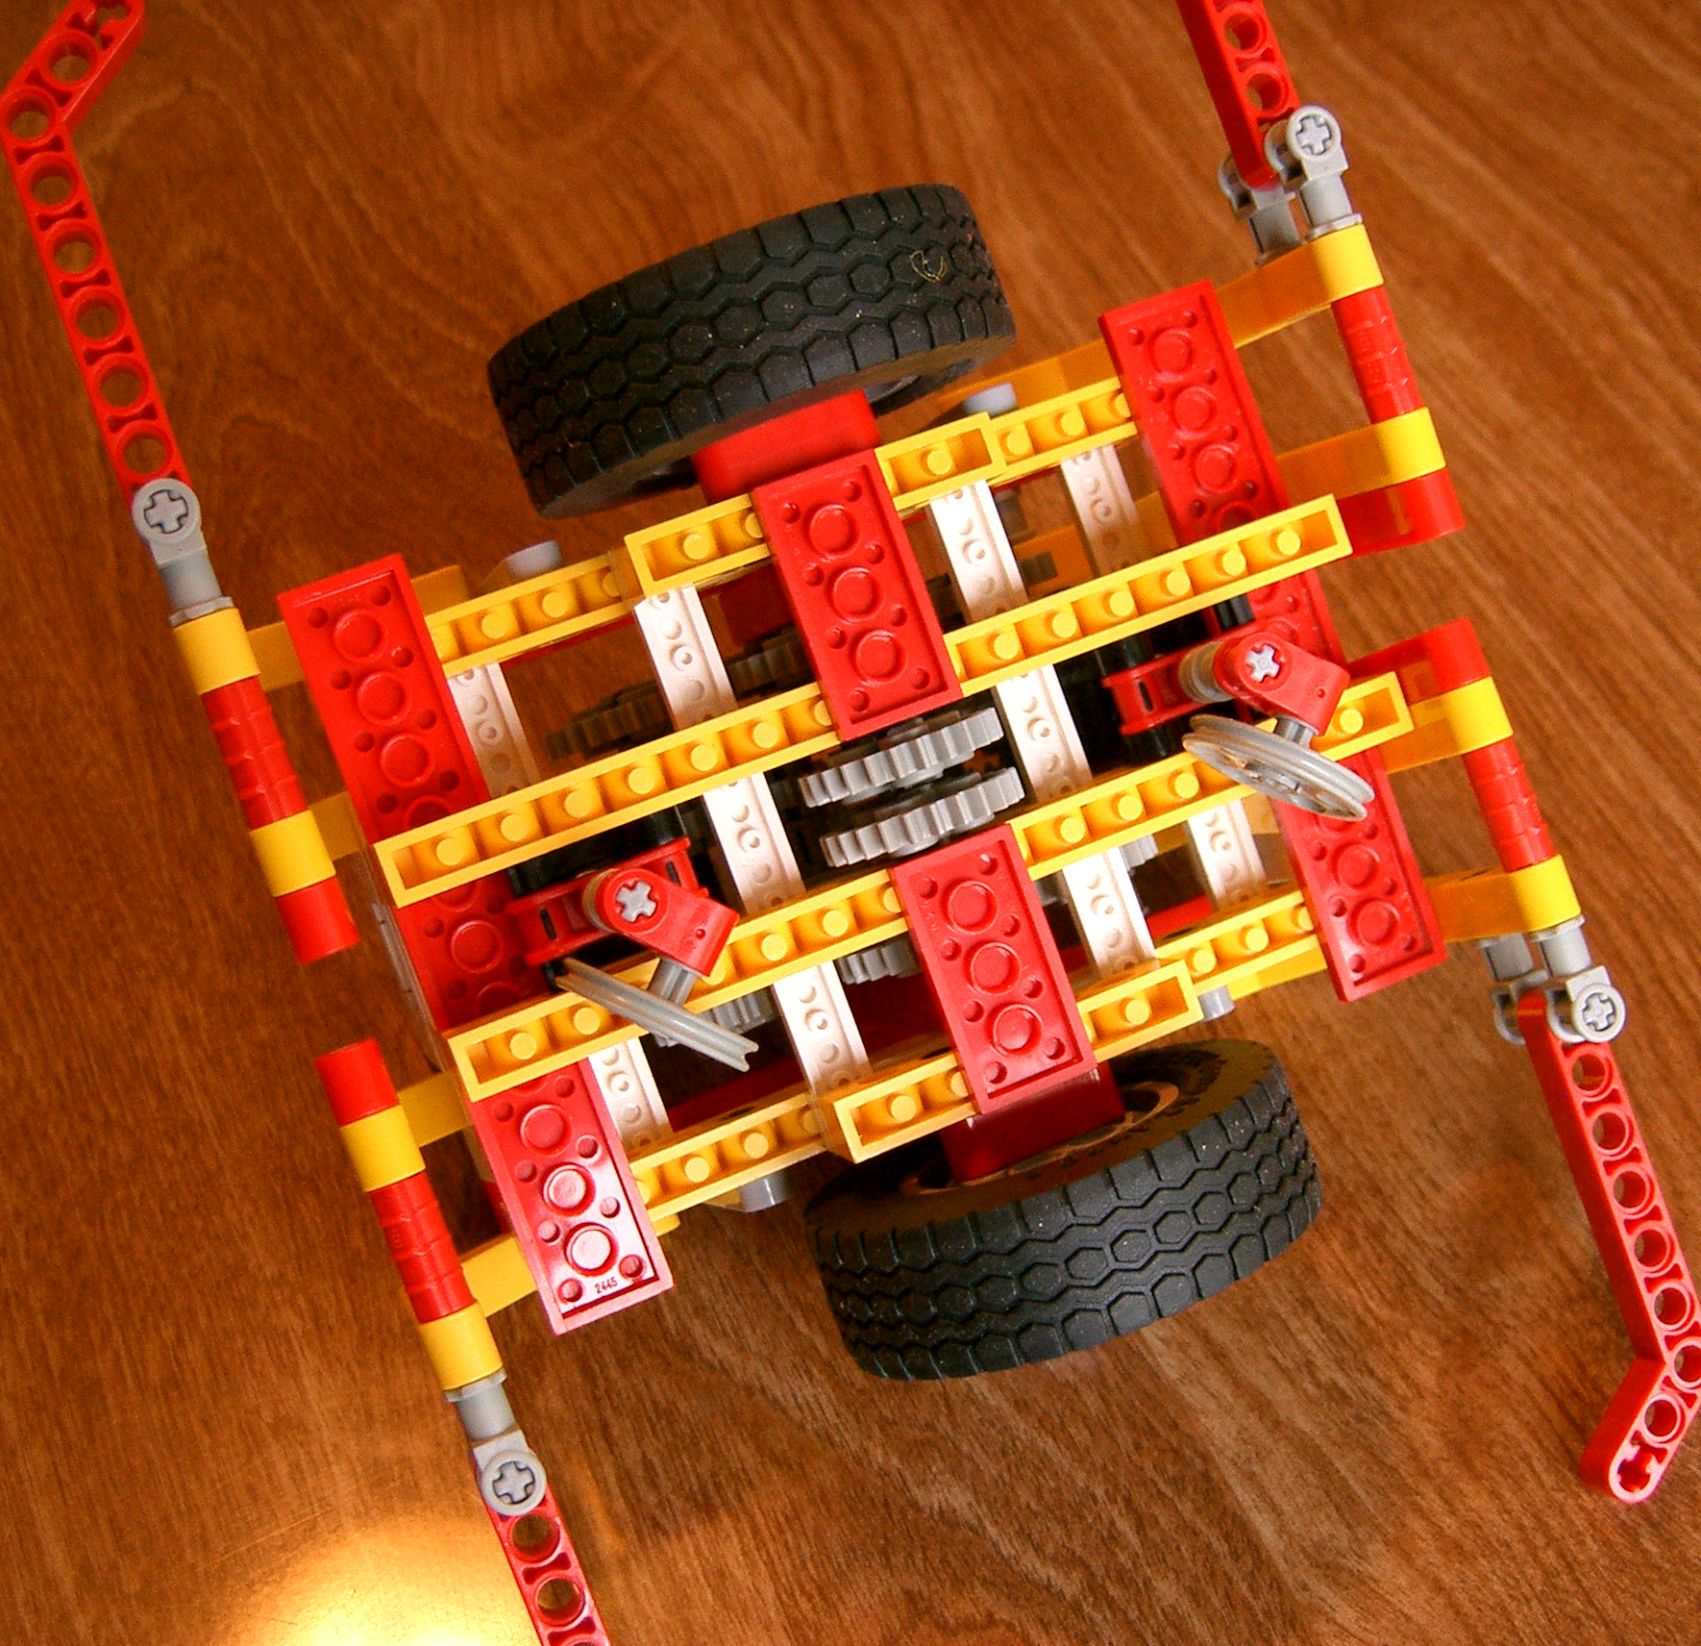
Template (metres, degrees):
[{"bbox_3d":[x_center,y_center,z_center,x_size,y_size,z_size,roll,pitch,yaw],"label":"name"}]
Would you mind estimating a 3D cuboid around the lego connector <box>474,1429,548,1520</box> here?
[{"bbox_3d":[-0.039,0.074,0.285,0.008,0.008,0.009,-21,93,-13],"label":"lego connector"}]

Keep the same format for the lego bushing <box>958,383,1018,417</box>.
[{"bbox_3d":[0.019,-0.054,0.327,0.007,0.007,0.006,-21,93,-13],"label":"lego bushing"}]

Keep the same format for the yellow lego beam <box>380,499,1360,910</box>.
[{"bbox_3d":[0.003,-0.016,0.308,0.128,0.011,0.008,-21,93,-13],"label":"yellow lego beam"}]

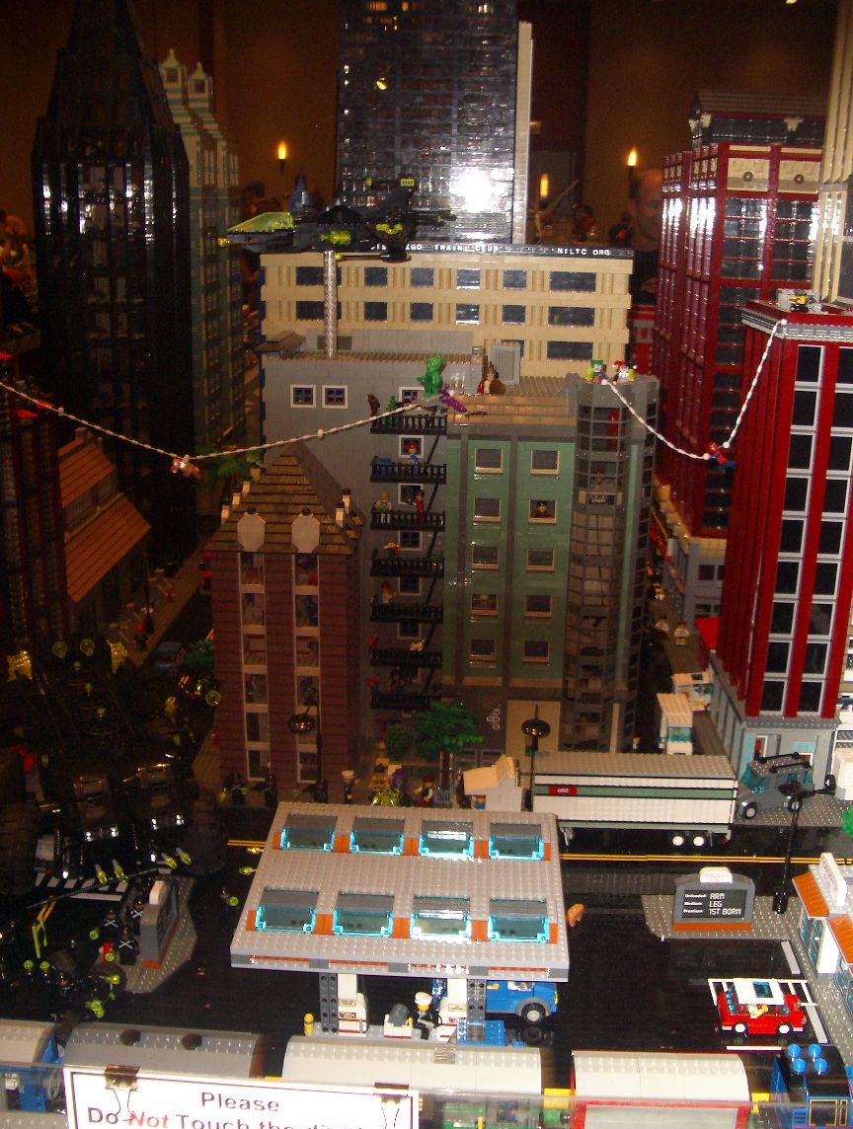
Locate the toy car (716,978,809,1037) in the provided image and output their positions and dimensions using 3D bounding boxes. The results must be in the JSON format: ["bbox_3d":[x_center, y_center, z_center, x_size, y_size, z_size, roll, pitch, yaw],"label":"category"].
[{"bbox_3d":[0.311,0.412,1.072,0.076,0.036,0.037,1,17,3],"label":"toy car"}]

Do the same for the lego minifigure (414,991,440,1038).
[{"bbox_3d":[0.000,0.412,1.055,0.025,0.043,0.018,-4,18,-13],"label":"lego minifigure"}]

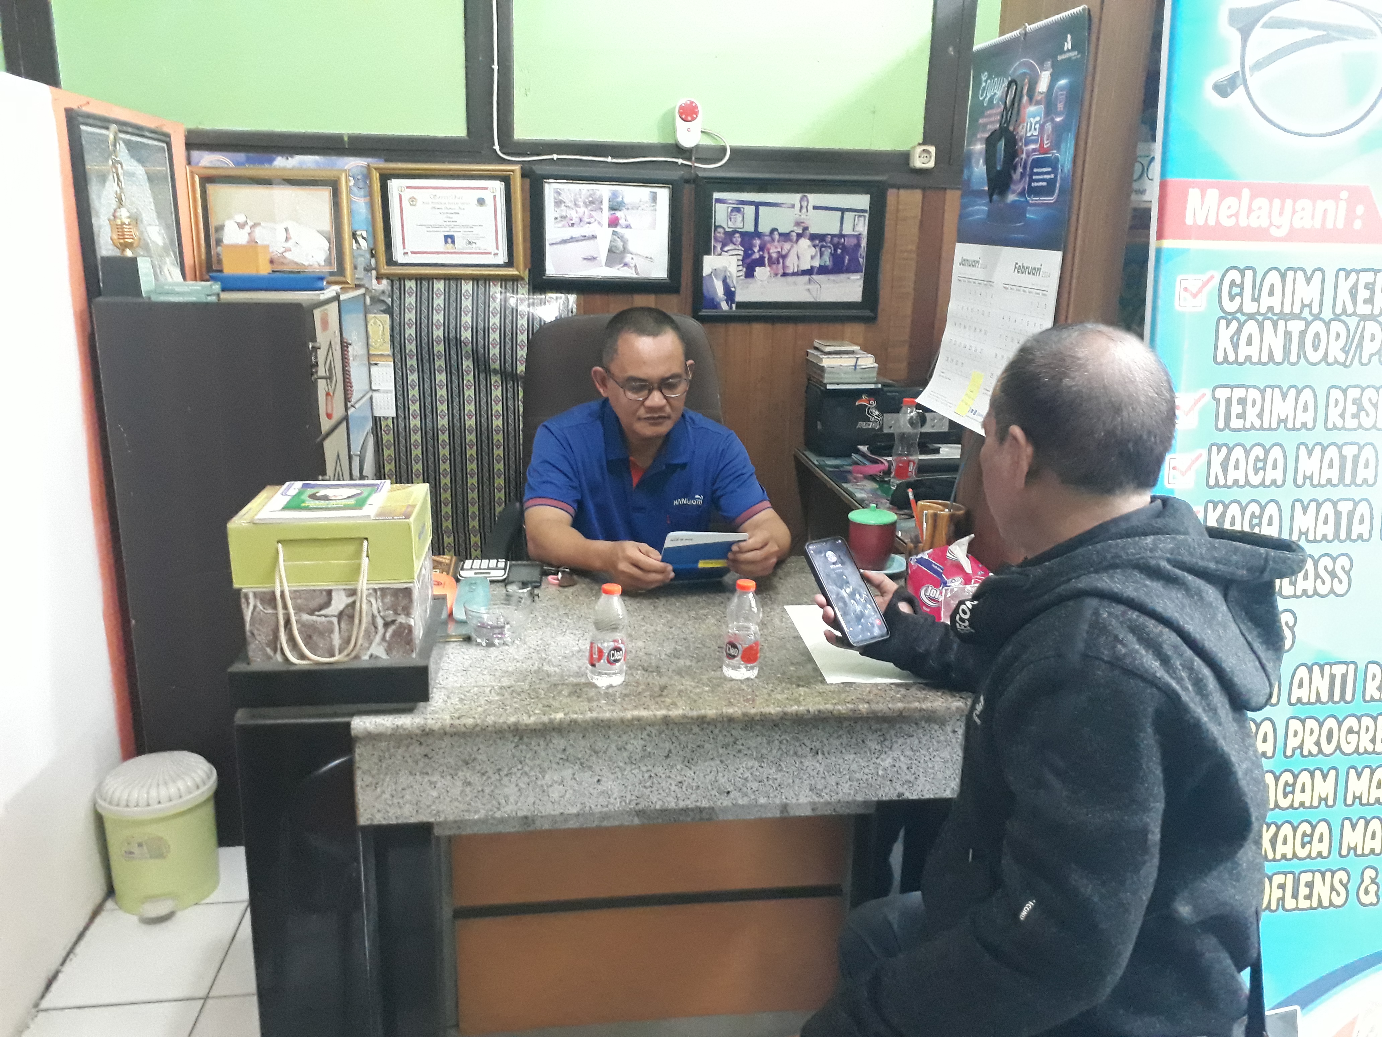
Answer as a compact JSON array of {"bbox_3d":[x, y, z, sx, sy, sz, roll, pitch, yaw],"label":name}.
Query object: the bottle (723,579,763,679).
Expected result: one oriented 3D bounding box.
[{"bbox_3d":[0.077,0.161,1.590,0.054,0.141,0.054,-1,15,-8],"label":"bottle"}]

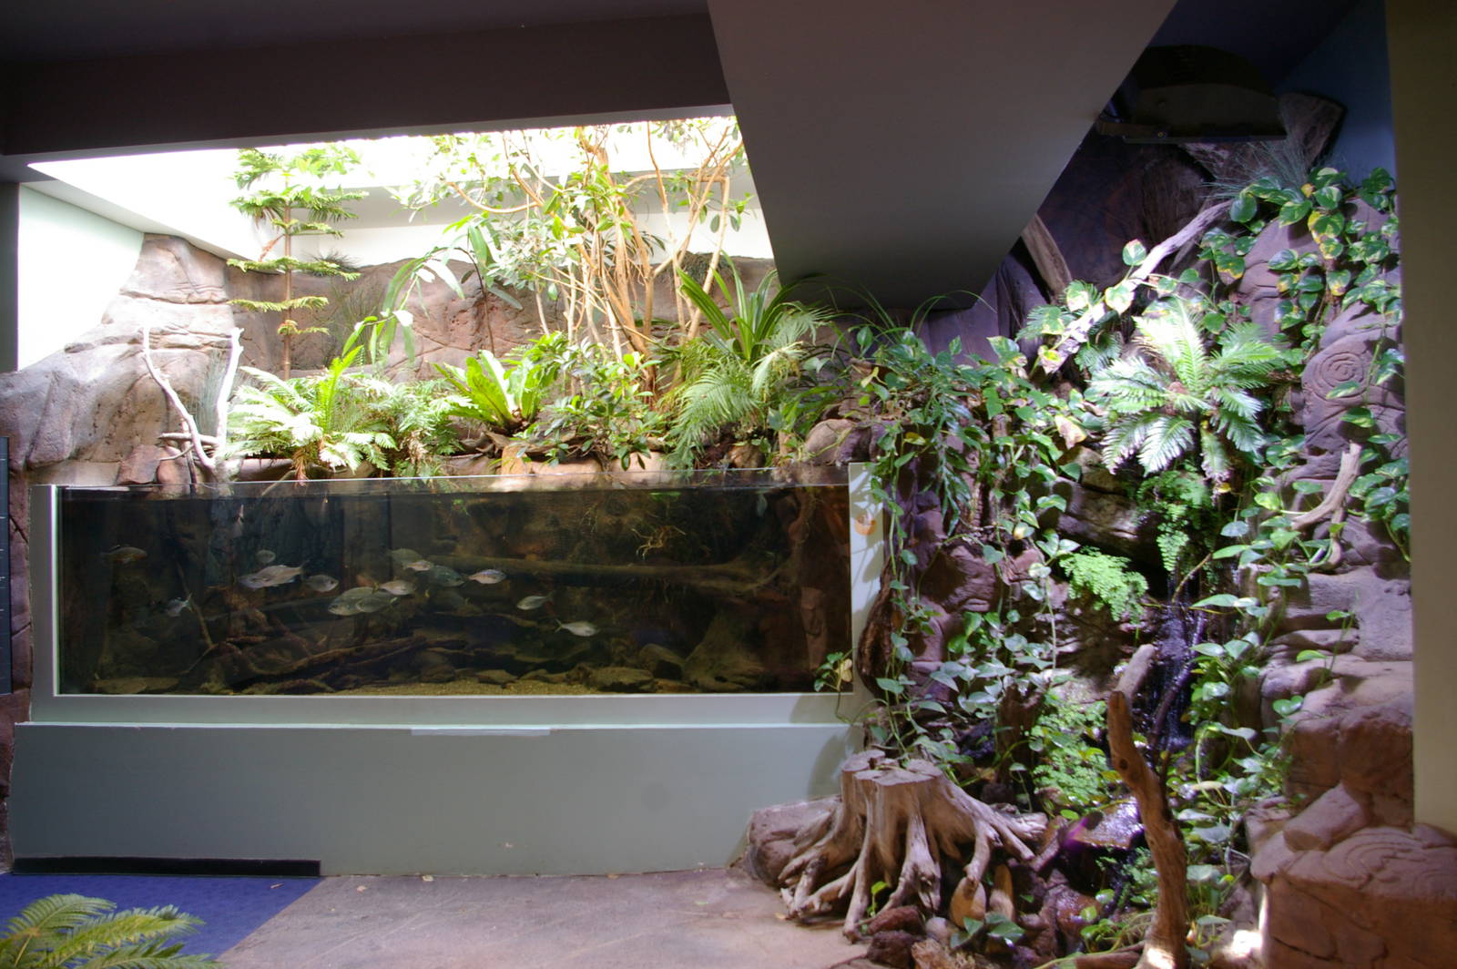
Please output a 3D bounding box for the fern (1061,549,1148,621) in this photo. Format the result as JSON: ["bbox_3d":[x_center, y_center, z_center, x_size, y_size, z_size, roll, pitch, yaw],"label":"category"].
[{"bbox_3d":[1.602,0.427,4.650,0.360,0.300,0.280,-1,0,4],"label":"fern"}]

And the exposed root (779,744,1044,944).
[{"bbox_3d":[0.679,1.297,4.080,0.960,0.540,0.760,-1,0,4],"label":"exposed root"}]

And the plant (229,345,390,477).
[{"bbox_3d":[-2.058,-0.360,5.400,0.820,0.640,0.720,-1,0,4],"label":"plant"}]

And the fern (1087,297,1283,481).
[{"bbox_3d":[1.926,-0.398,4.600,0.780,0.750,0.620,-1,0,4],"label":"fern"}]

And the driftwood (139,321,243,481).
[{"bbox_3d":[-2.636,-0.407,5.350,0.480,0.770,0.360,-1,0,4],"label":"driftwood"}]

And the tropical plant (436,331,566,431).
[{"bbox_3d":[-1.181,-0.530,5.650,0.680,0.520,0.620,-1,0,4],"label":"tropical plant"}]

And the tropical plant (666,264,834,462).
[{"bbox_3d":[0.105,-0.614,5.450,0.840,0.980,0.800,-1,0,4],"label":"tropical plant"}]

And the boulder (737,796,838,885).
[{"bbox_3d":[0.260,1.376,4.270,0.460,0.340,0.340,-1,0,4],"label":"boulder"}]

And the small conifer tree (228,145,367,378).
[{"bbox_3d":[-2.420,-1.253,6.100,0.720,1.420,0.720,-1,0,4],"label":"small conifer tree"}]

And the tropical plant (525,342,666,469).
[{"bbox_3d":[-0.680,-0.405,5.550,0.700,0.640,0.580,-1,0,4],"label":"tropical plant"}]

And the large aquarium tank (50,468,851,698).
[{"bbox_3d":[-1.134,0.420,5.060,3.360,0.910,1.200,-1,0,4],"label":"large aquarium tank"}]

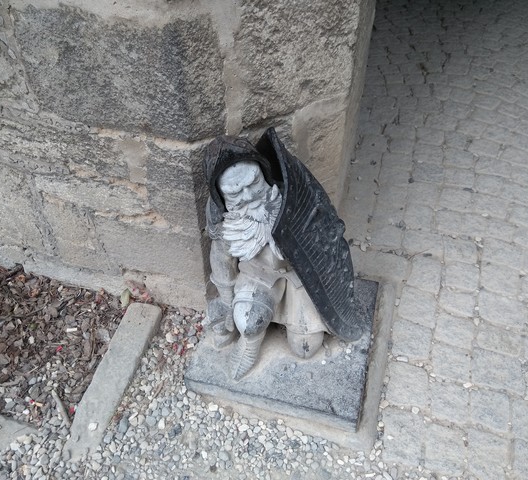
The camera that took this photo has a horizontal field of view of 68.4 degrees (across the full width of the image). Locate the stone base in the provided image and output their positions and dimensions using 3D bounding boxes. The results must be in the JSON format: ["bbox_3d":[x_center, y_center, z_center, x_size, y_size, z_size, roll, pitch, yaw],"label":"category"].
[{"bbox_3d":[0.091,0.277,1.119,0.465,0.090,0.455,12,47,11],"label":"stone base"}]

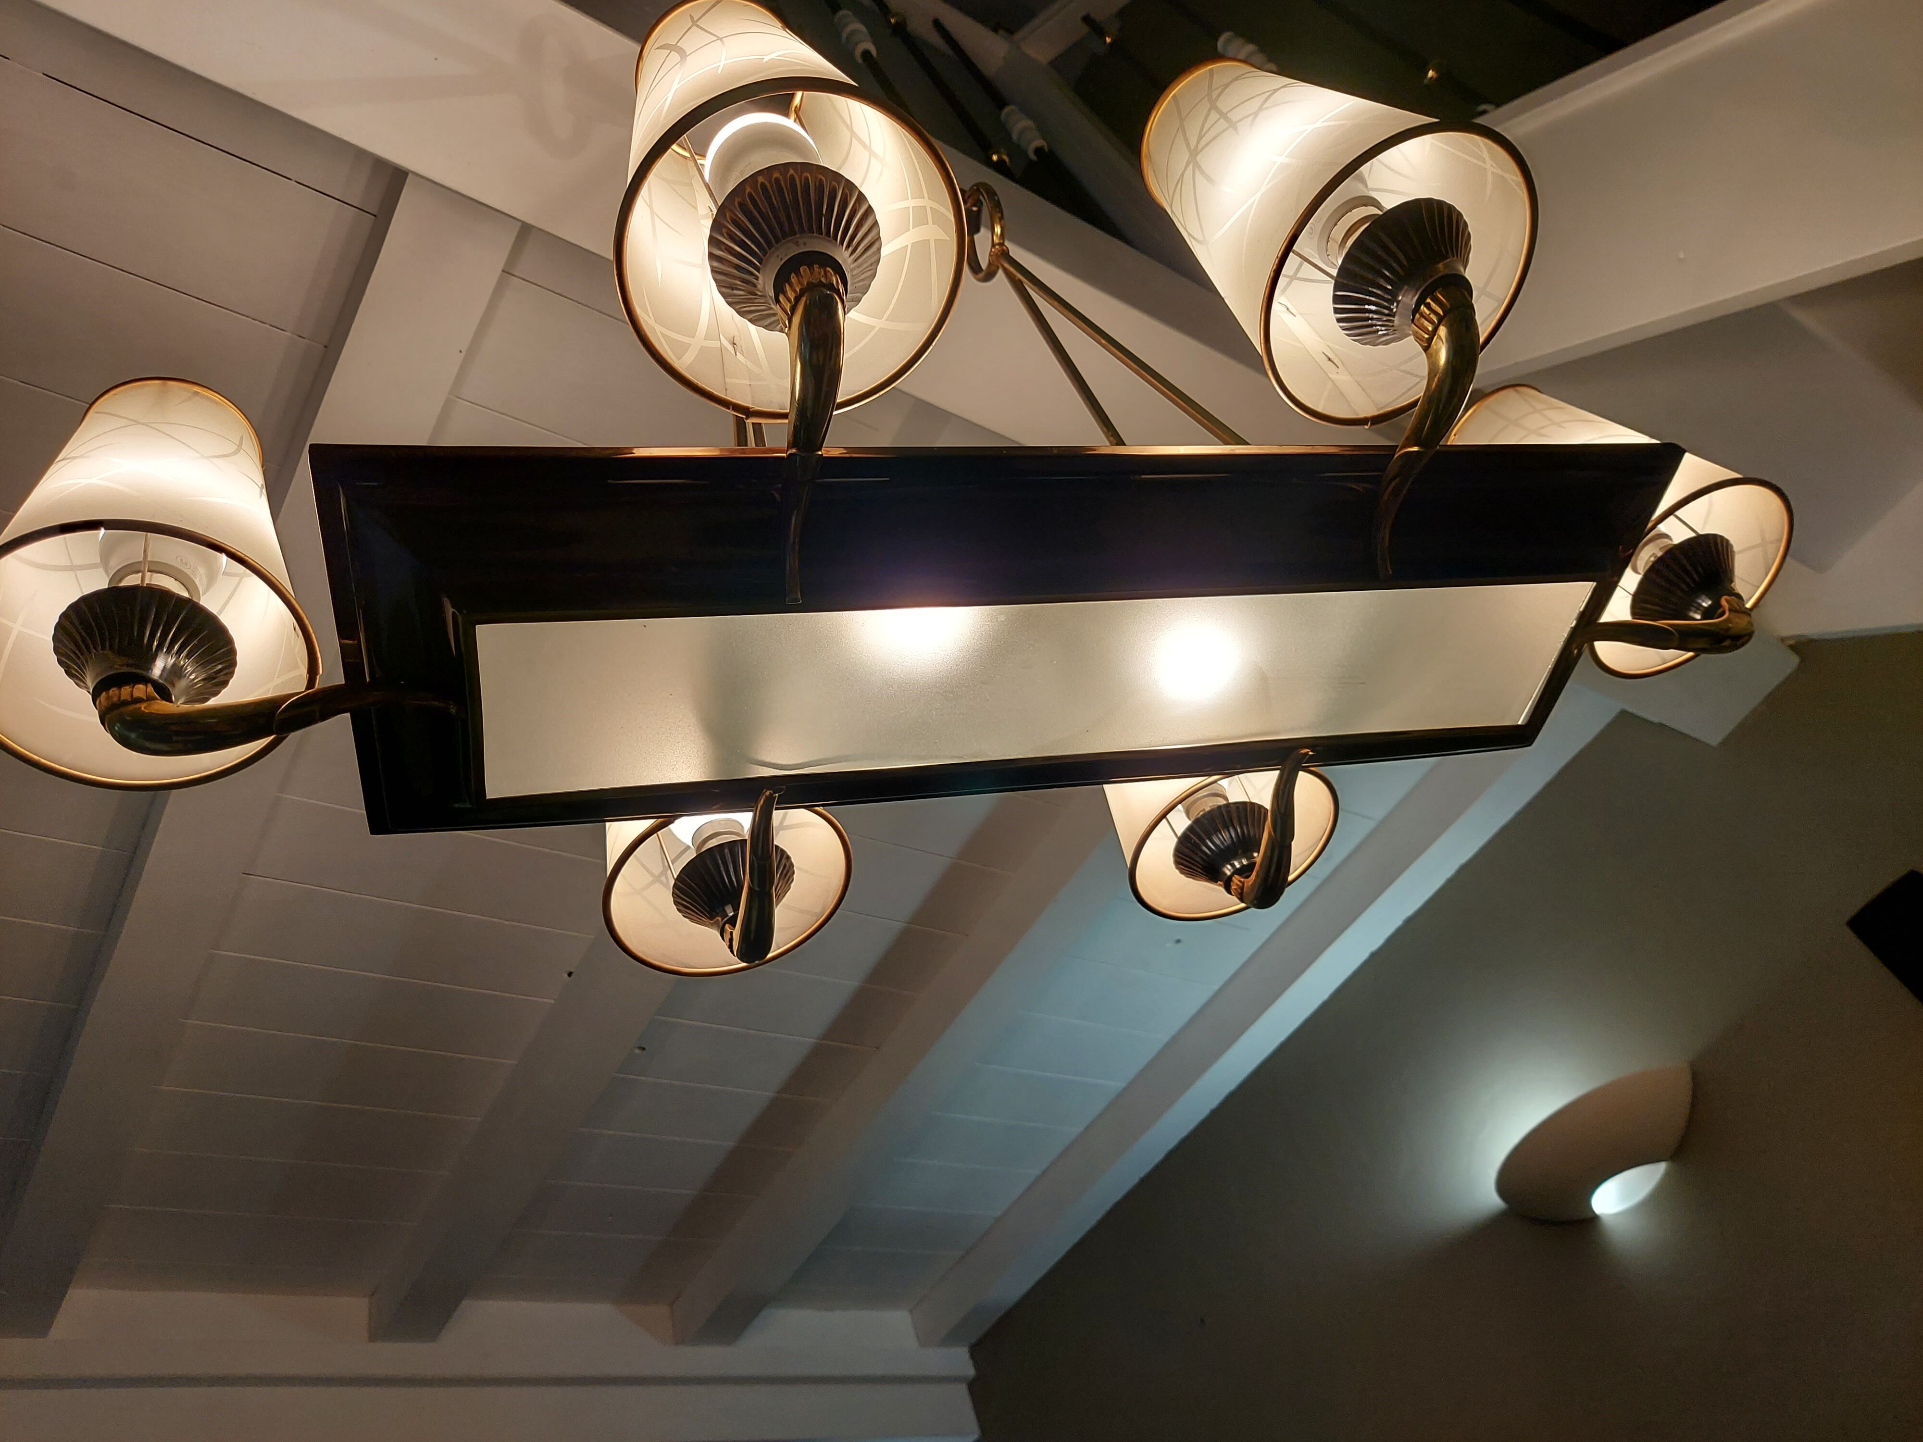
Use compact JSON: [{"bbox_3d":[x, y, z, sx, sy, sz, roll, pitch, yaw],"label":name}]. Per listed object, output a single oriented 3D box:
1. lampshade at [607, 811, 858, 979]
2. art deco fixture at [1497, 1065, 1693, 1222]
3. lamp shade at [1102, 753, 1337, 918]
[{"bbox_3d":[-0.161,0.036,0.865,0.144,0.194,0.144,-14,-47,-11],"label":"lampshade"},{"bbox_3d":[0.890,0.624,1.981,0.153,0.094,0.360,17,-56,-32],"label":"art deco fixture"},{"bbox_3d":[0.151,0.018,0.969,0.144,0.194,0.144,-30,-46,7],"label":"lamp shade"}]

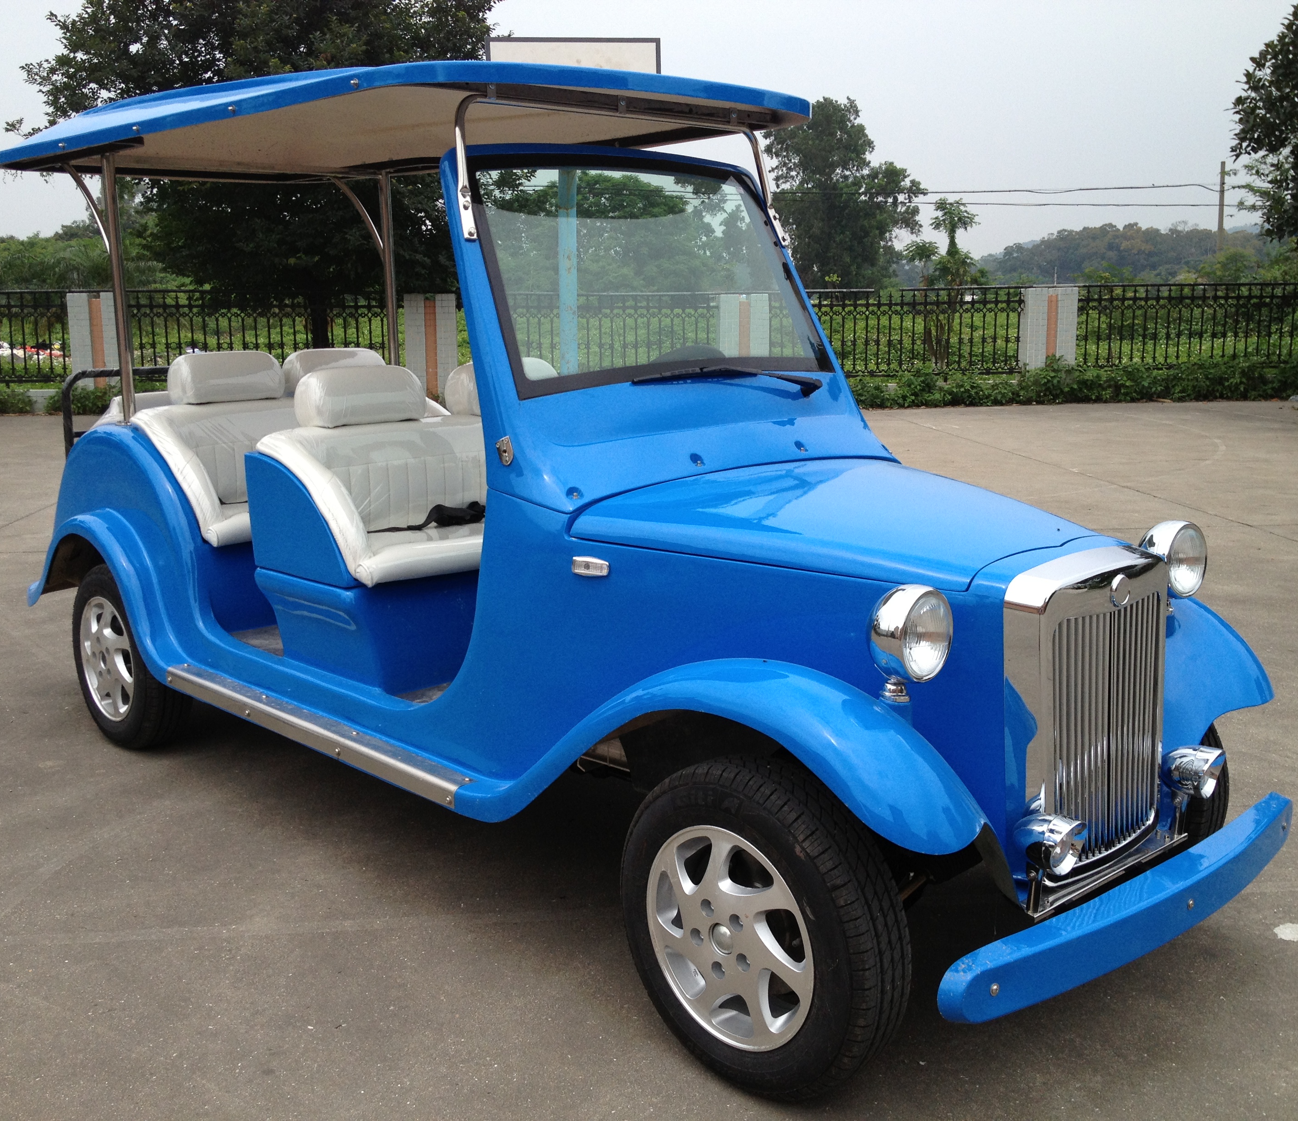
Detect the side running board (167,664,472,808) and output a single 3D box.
[{"bbox_3d":[-0.872,0.416,3.802,0.061,0.058,1.389,-11,15,-42],"label":"side running board"}]

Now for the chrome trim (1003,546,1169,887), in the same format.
[{"bbox_3d":[0.811,0.269,2.732,0.445,0.550,0.130,-9,14,-41],"label":"chrome trim"}]

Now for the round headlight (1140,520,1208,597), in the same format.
[{"bbox_3d":[1.044,-0.010,3.065,0.160,0.160,0.105,-9,14,-41],"label":"round headlight"}]

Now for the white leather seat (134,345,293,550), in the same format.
[{"bbox_3d":[-0.972,-0.390,4.603,1.074,0.488,0.575,-11,15,-42],"label":"white leather seat"}]

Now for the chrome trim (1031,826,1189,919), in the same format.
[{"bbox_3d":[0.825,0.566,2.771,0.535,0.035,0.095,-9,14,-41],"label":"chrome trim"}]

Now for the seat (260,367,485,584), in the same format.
[{"bbox_3d":[-0.451,-0.286,4.053,1.074,0.488,0.575,-11,15,-42],"label":"seat"}]

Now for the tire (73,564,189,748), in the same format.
[{"bbox_3d":[-1.584,0.288,4.632,0.178,0.575,0.575,-9,14,-41],"label":"tire"}]

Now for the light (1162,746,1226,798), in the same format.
[{"bbox_3d":[1.059,0.401,2.943,0.084,0.087,0.112,-11,15,-42],"label":"light"}]

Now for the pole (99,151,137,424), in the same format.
[{"bbox_3d":[-1.560,-0.801,4.455,0.037,0.770,0.037,-11,15,-42],"label":"pole"}]

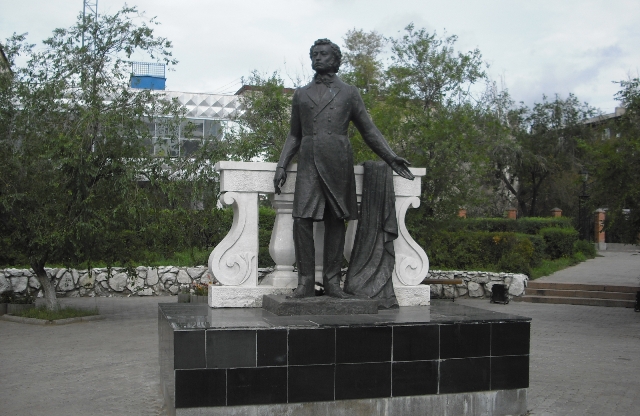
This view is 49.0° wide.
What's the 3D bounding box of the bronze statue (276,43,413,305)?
[{"bbox_3d":[0.239,-0.397,7.150,1.420,2.610,0.800,1,-3,-5],"label":"bronze statue"}]

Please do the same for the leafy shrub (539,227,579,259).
[{"bbox_3d":[10.285,1.509,30.300,1.620,1.423,1.500,0,-3,0],"label":"leafy shrub"}]

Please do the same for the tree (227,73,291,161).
[{"bbox_3d":[-2.051,-1.506,25.500,2.541,6.968,2.600,0,-3,0],"label":"tree"}]

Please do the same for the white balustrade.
[{"bbox_3d":[0.004,0.306,7.605,2.340,1.480,0.430,1,-3,-13],"label":"white balustrade"}]

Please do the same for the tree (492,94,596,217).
[{"bbox_3d":[13.101,-2.101,41.000,6.069,9.045,5.600,0,-3,0],"label":"tree"}]

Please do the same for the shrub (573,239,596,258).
[{"bbox_3d":[11.858,1.827,31.500,1.076,0.919,1.000,0,-3,0],"label":"shrub"}]

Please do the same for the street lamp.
[{"bbox_3d":[14.535,0.000,38.500,0.480,4.250,0.450,0,-3,0],"label":"street lamp"}]

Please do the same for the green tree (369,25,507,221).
[{"bbox_3d":[4.348,-2.424,26.000,5.107,8.733,4.800,0,-3,0],"label":"green tree"}]

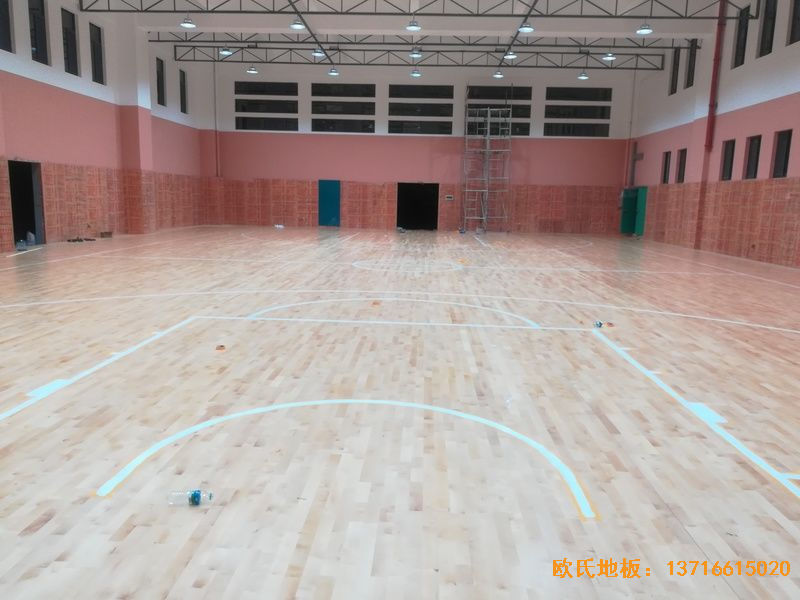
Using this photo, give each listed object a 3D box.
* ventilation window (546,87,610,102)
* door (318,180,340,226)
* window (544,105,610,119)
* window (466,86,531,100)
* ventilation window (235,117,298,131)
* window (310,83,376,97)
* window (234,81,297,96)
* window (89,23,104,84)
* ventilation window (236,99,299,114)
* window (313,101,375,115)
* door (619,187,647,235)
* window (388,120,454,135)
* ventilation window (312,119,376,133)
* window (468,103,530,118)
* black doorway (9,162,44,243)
[{"bbox_3d":[8.013,-9.175,26.841,2.902,0.560,0.150,2,10,2],"label":"ventilation window"},{"bbox_3d":[-3.282,-4.491,28.102,1.010,2.140,0.100,2,10,2],"label":"door"},{"bbox_3d":[7.965,-8.427,26.974,2.894,0.561,0.150,2,10,2],"label":"window"},{"bbox_3d":[4.481,-9.273,26.970,2.880,0.560,0.150,2,10,2],"label":"window"},{"bbox_3d":[-6.106,-8.075,27.610,2.891,0.560,0.150,2,10,2],"label":"ventilation window"},{"bbox_3d":[-2.549,-9.484,27.224,2.885,0.560,0.150,2,10,2],"label":"window"},{"bbox_3d":[-6.065,-9.604,27.349,2.889,0.560,0.150,2,10,2],"label":"window"},{"bbox_3d":[-9.642,-7.776,19.063,0.180,1.720,0.820,2,10,2],"label":"window"},{"bbox_3d":[-6.102,-8.866,27.486,2.884,0.571,0.150,2,10,2],"label":"ventilation window"},{"bbox_3d":[-2.561,-8.716,27.355,2.881,0.560,0.150,2,10,2],"label":"window"},{"bbox_3d":[10.131,-3.909,26.457,0.600,2.070,1.950,2,10,2],"label":"door"},{"bbox_3d":[0.934,-7.838,27.360,2.884,0.560,0.150,2,10,2],"label":"window"},{"bbox_3d":[-2.596,-7.969,27.493,2.898,0.574,0.150,2,10,2],"label":"ventilation window"},{"bbox_3d":[4.437,-8.530,27.104,2.876,0.573,0.150,2,10,2],"label":"window"},{"bbox_3d":[-9.853,-2.521,15.796,0.240,2.180,1.280,2,10,2],"label":"black doorway"}]

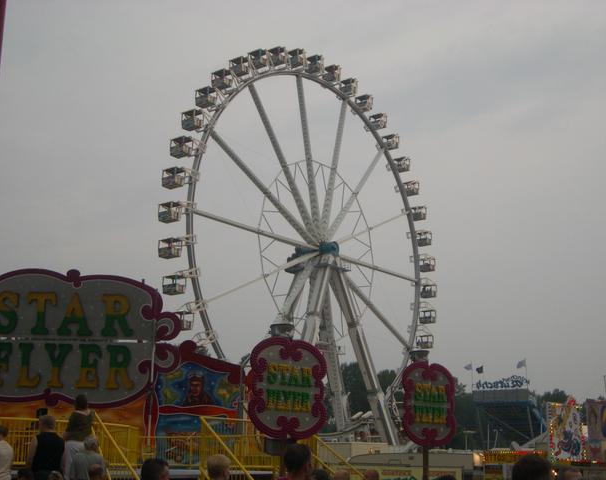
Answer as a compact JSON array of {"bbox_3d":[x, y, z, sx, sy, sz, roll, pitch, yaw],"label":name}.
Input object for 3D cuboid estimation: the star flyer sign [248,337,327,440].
[{"bbox_3d":[-0.263,2.786,17.072,2.000,1.940,0.220,13,-17,-40],"label":"star flyer sign"}]

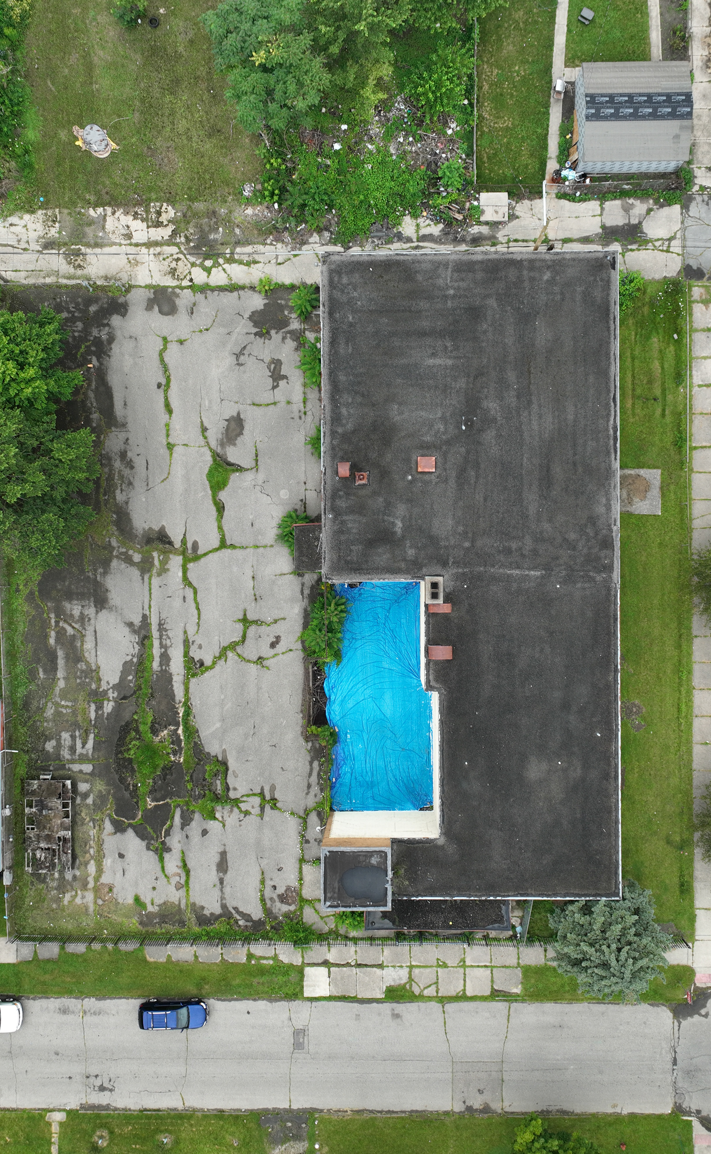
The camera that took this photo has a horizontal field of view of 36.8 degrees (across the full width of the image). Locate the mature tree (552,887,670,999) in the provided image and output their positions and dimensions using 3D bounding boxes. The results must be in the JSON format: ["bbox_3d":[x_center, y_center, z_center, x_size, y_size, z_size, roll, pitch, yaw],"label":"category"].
[{"bbox_3d":[15.637,21.830,62.610,7.100,10.300,6.800,0,90,1],"label":"mature tree"}]

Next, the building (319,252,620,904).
[{"bbox_3d":[6.689,-0.037,64.244,17.076,7.300,37.080,0,90,1],"label":"building"}]

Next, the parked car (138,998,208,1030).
[{"bbox_3d":[-11.488,27.787,67.519,4.380,1.700,1.750,0,90,1],"label":"parked car"}]

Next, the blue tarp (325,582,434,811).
[{"bbox_3d":[1.486,7.602,67.728,6.870,0.500,14.600,0,90,1],"label":"blue tarp"}]

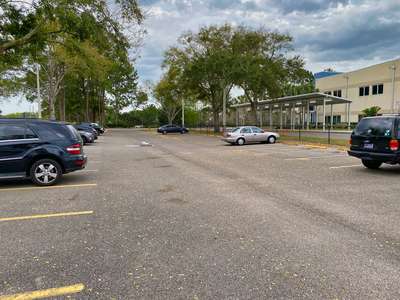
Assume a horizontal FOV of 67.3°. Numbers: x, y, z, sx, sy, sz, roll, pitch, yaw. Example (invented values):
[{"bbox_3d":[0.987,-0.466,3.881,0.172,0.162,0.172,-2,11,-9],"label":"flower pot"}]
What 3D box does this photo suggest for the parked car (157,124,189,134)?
[{"bbox_3d":[-4.202,-3.209,45.767,4.750,1.440,1.820,-2,5,-16],"label":"parked car"}]

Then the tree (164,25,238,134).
[{"bbox_3d":[0.524,-11.529,48.773,12.200,17.120,12.000,-2,5,-16],"label":"tree"}]

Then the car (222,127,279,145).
[{"bbox_3d":[3.862,-1.159,23.008,4.420,1.380,1.700,-2,5,-16],"label":"car"}]

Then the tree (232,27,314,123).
[{"bbox_3d":[9.797,-9.627,41.655,11.200,14.520,11.000,-2,5,-16],"label":"tree"}]

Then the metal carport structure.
[{"bbox_3d":[16.156,-7.473,63.771,6.600,5.890,35.100,-2,5,-16],"label":"metal carport structure"}]

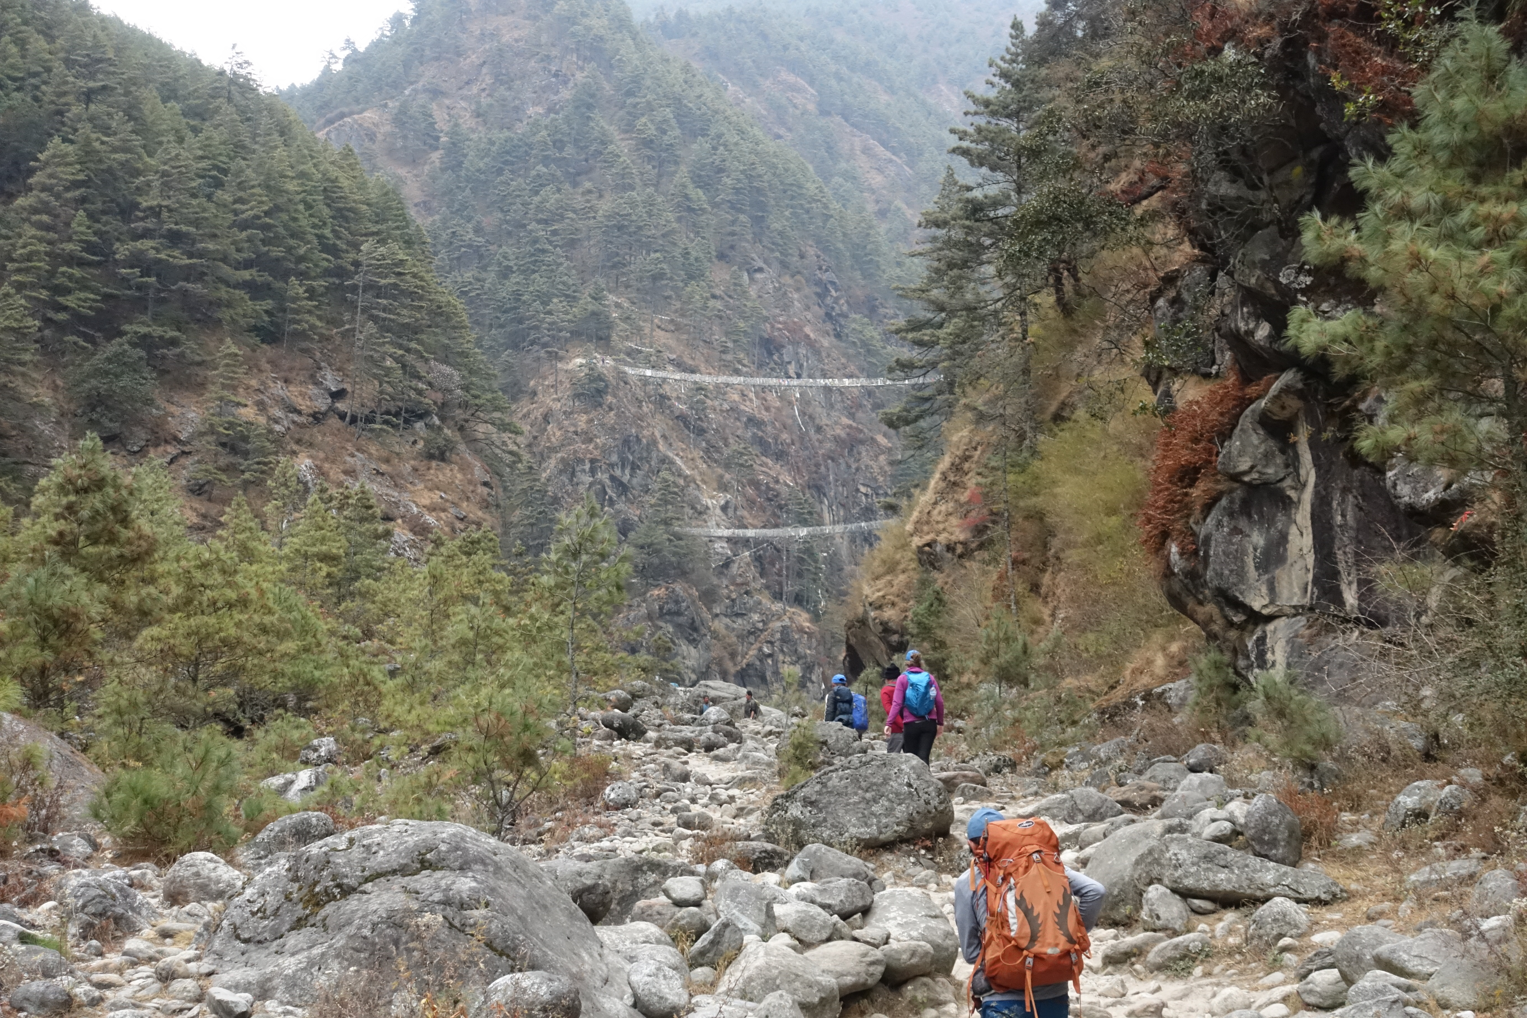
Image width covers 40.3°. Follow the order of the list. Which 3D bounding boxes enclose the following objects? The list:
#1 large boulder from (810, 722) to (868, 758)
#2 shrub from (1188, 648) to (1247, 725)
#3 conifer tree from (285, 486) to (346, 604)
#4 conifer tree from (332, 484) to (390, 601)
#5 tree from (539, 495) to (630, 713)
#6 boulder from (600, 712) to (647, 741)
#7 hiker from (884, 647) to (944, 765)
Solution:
[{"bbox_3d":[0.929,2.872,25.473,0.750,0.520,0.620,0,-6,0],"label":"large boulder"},{"bbox_3d":[5.242,2.061,23.951,0.650,0.930,0.620,0,-6,0],"label":"shrub"},{"bbox_3d":[-12.950,1.235,59.801,1.850,3.800,1.850,0,-6,0],"label":"conifer tree"},{"bbox_3d":[-12.187,1.193,62.791,1.800,4.000,1.800,0,-6,0],"label":"conifer tree"},{"bbox_3d":[-2.841,1.762,32.791,1.450,4.000,1.450,0,-6,0],"label":"tree"},{"bbox_3d":[-2.474,3.880,36.971,0.800,0.560,0.620,0,-6,0],"label":"boulder"},{"bbox_3d":[1.549,2.303,21.412,0.600,1.690,0.480,1,-6,-10],"label":"hiker"}]

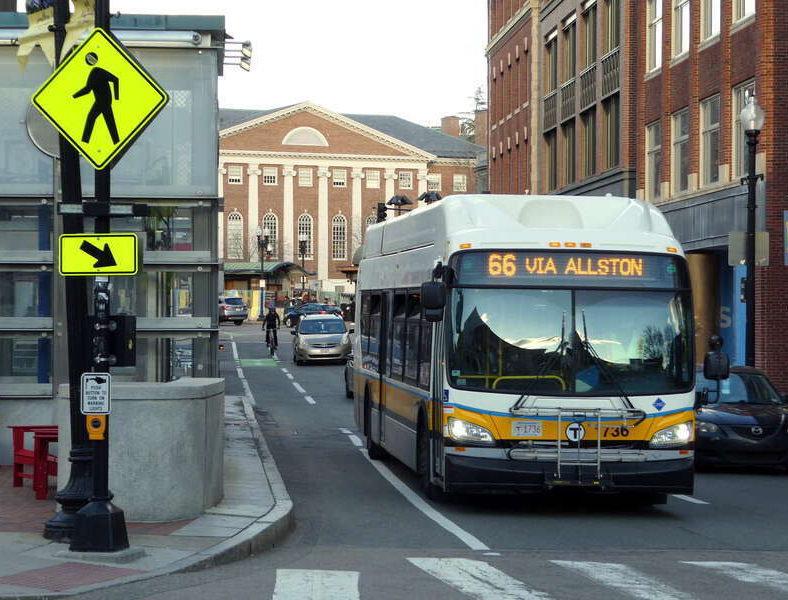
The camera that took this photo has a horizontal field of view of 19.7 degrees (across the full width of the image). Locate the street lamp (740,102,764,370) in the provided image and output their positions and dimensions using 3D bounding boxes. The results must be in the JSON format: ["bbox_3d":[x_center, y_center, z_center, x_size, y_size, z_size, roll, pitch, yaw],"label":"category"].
[{"bbox_3d":[6.007,-0.654,38.000,0.430,5.587,0.430,0,0,-4],"label":"street lamp"}]

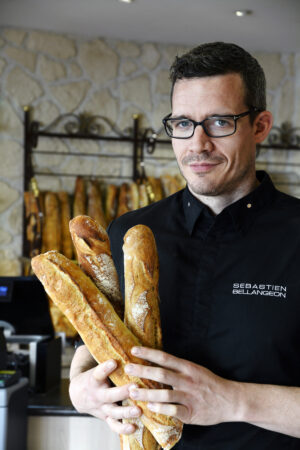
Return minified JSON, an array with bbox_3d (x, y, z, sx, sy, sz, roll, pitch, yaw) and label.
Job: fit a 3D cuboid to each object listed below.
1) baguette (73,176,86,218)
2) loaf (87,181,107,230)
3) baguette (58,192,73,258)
[{"bbox_3d":[-0.305,-0.027,4.107,0.058,0.373,0.058,1,-2,-28],"label":"baguette"},{"bbox_3d":[-0.231,-0.018,4.147,0.062,0.362,0.062,-7,-2,-28],"label":"loaf"},{"bbox_3d":[-0.365,0.004,4.076,0.056,0.309,0.056,-3,-2,0],"label":"baguette"}]

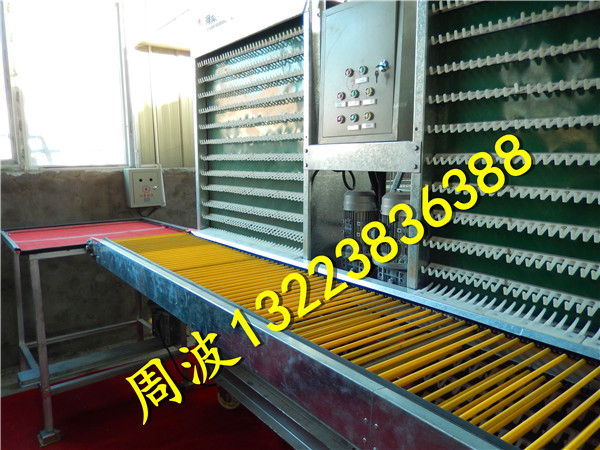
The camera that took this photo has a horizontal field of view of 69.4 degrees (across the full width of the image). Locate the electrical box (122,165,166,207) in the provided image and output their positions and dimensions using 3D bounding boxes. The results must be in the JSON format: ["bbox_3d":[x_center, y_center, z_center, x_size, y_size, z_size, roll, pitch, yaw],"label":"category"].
[{"bbox_3d":[-1.065,-0.255,2.970,0.222,0.255,0.150,-7,10,-34],"label":"electrical box"}]

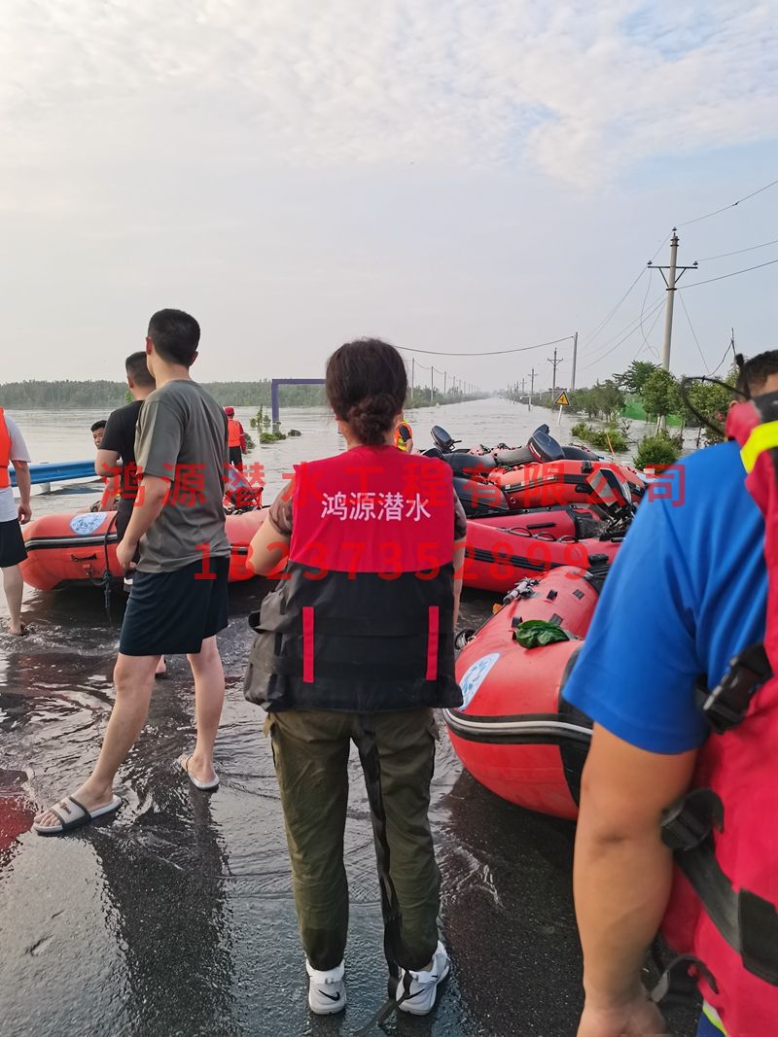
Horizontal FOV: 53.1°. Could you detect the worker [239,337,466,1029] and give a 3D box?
[{"bbox_3d":[-0.078,0.399,1.897,0.520,1.630,0.390,2,9,8],"label":"worker"}]

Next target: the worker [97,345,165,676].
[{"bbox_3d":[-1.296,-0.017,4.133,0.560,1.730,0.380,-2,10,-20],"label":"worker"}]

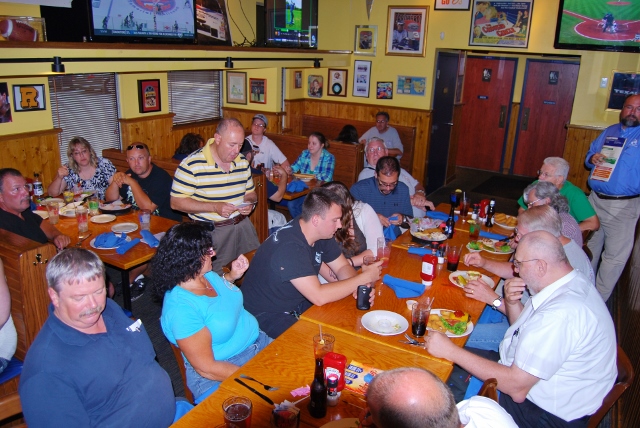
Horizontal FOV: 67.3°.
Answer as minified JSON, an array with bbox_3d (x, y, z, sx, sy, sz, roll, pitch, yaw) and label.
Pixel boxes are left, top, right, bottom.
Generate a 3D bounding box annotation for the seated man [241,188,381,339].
[{"bbox_3d":[-0.040,0.535,2.832,0.850,1.320,0.580,5,19,11],"label":"seated man"}]

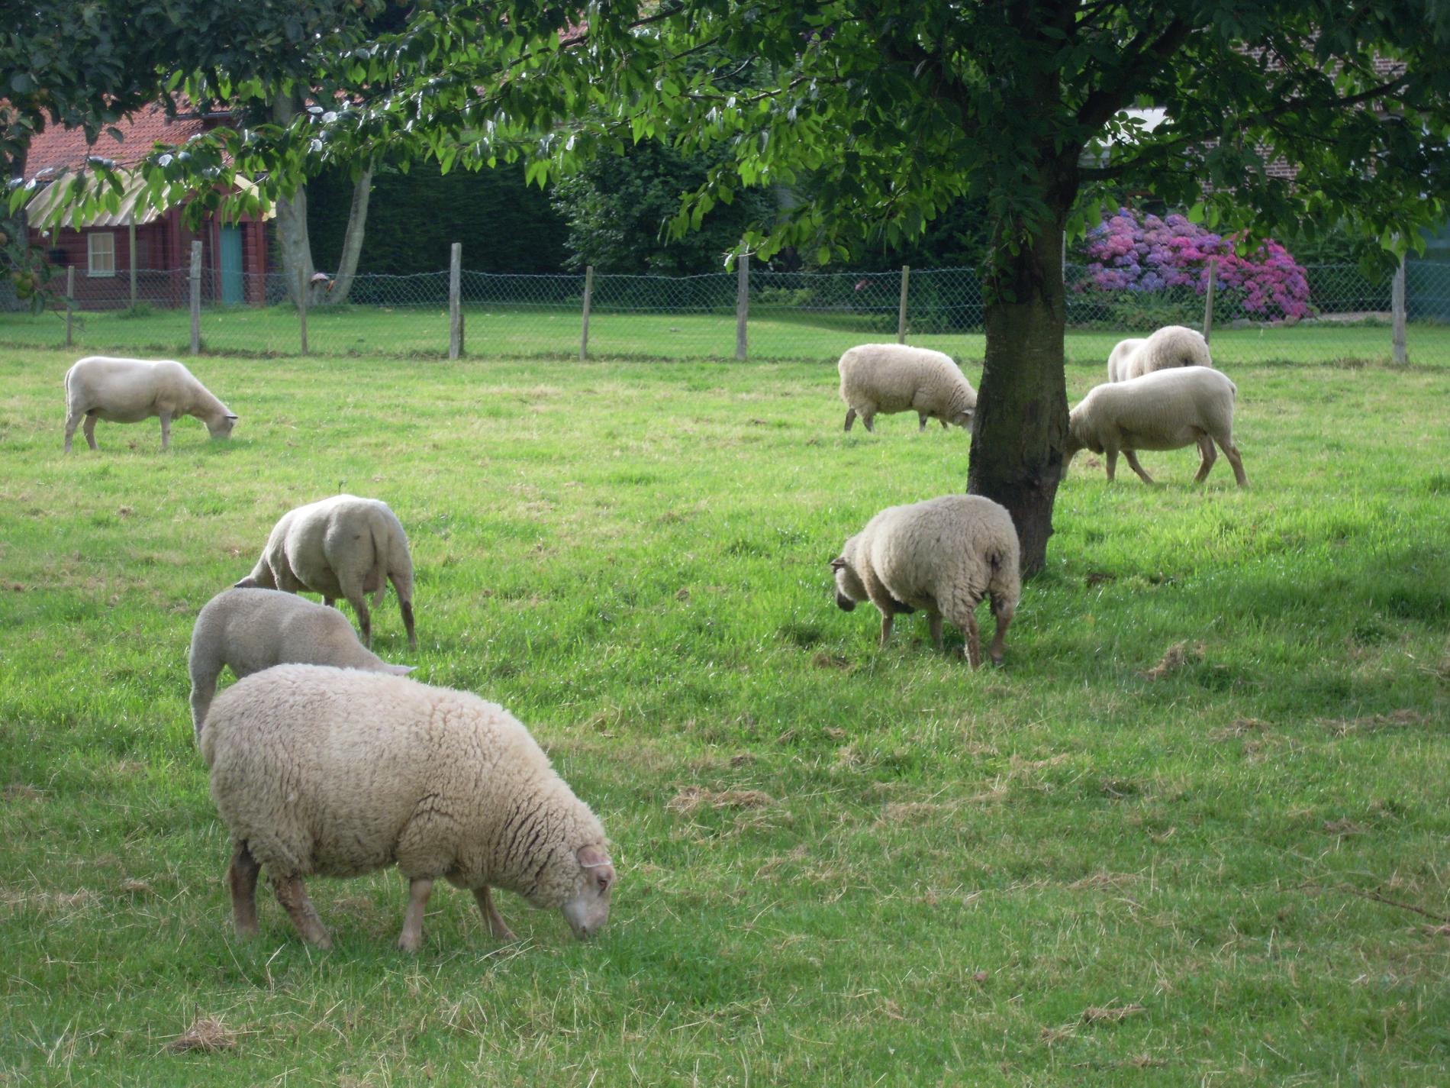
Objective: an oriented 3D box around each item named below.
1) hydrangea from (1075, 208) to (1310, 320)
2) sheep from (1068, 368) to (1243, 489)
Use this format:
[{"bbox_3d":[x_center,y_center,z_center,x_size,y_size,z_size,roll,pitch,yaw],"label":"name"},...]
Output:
[{"bbox_3d":[8.032,-4.800,72.000,4.100,1.950,2.400,0,4,0],"label":"hydrangea"},{"bbox_3d":[2.634,-0.729,25.800,1.200,0.700,0.430,1,5,12],"label":"sheep"}]

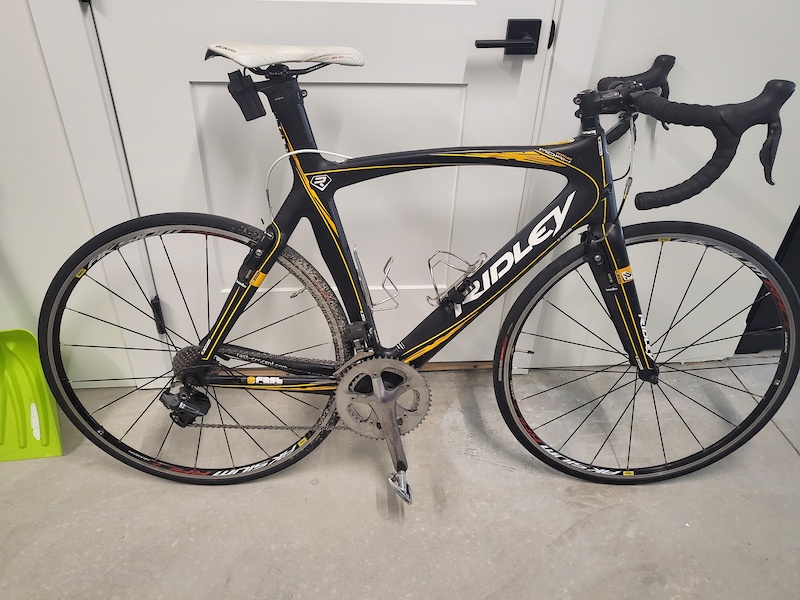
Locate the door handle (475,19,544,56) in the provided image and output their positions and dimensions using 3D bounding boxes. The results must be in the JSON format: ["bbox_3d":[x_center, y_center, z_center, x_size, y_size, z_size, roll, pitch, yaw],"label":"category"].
[{"bbox_3d":[0.224,-0.543,1.250,0.150,0.068,0.063,-1,34,-5],"label":"door handle"}]

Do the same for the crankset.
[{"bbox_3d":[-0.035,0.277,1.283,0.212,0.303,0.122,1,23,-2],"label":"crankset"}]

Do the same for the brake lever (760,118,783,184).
[{"bbox_3d":[0.587,-0.232,0.954,0.031,0.107,0.024,-7,24,4],"label":"brake lever"}]

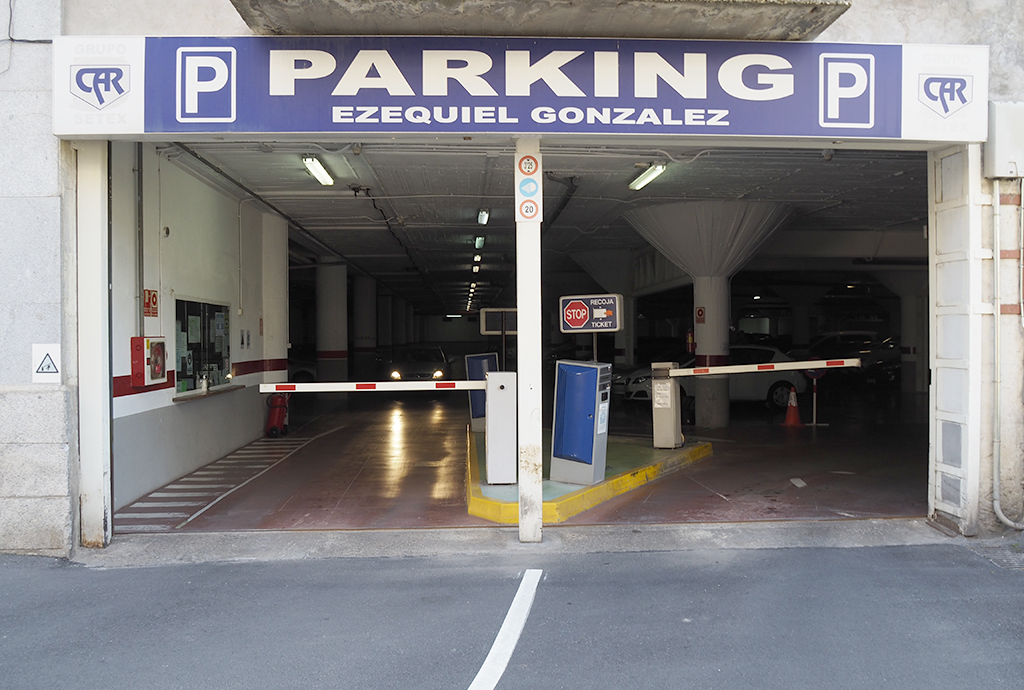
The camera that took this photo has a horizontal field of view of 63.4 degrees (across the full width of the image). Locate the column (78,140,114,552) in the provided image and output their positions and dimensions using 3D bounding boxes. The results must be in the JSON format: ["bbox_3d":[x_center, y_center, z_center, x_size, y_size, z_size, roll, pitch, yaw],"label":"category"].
[{"bbox_3d":[-3.290,-0.015,6.550,0.190,3.200,0.180,0,1,-3],"label":"column"}]

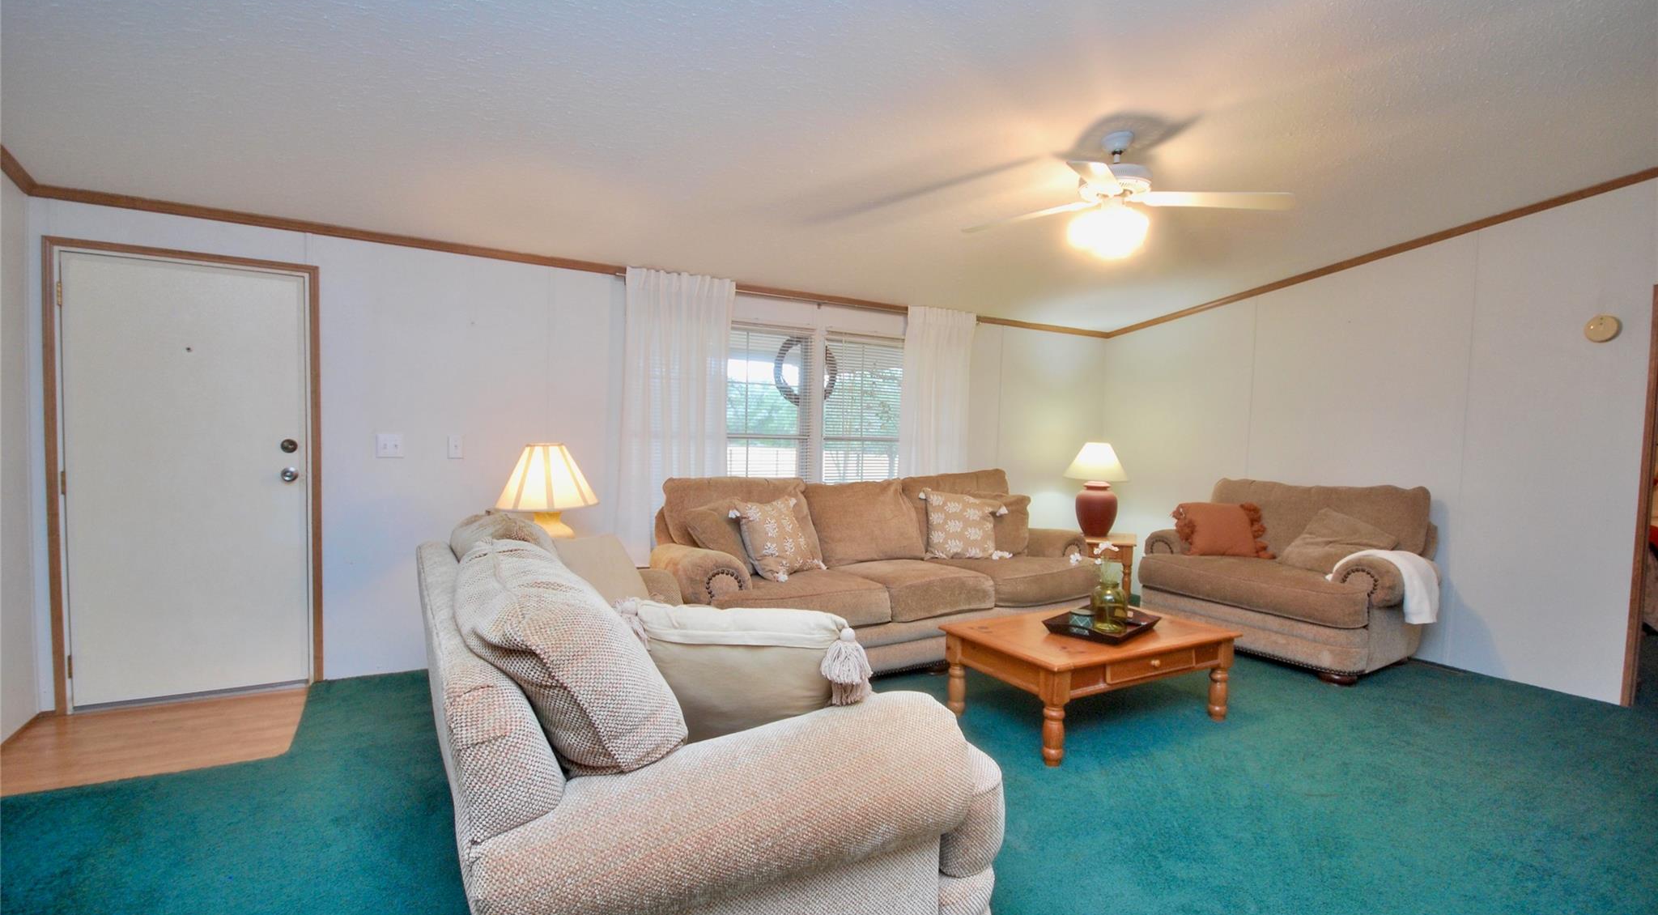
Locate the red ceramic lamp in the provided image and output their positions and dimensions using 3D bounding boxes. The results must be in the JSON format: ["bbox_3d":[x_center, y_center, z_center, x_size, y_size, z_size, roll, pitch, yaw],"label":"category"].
[{"bbox_3d":[1.914,0.238,4.986,0.420,0.650,0.420,0,3,-31],"label":"red ceramic lamp"}]

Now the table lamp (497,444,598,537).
[{"bbox_3d":[-1.240,0.246,3.031,0.430,0.610,0.430,0,3,-31],"label":"table lamp"}]

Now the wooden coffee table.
[{"bbox_3d":[1.174,0.986,3.116,1.140,0.410,0.630,0,3,-28],"label":"wooden coffee table"}]

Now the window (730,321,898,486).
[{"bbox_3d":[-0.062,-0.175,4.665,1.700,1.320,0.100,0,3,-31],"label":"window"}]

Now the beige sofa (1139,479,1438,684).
[{"bbox_3d":[2.898,0.685,4.441,0.930,0.980,1.420,-1,4,-41],"label":"beige sofa"}]

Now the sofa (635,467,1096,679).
[{"bbox_3d":[0.334,0.636,4.043,2.520,0.980,0.990,0,3,-29],"label":"sofa"}]

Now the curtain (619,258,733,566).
[{"bbox_3d":[-0.888,-0.040,4.098,0.700,2.020,0.120,0,3,-31],"label":"curtain"}]

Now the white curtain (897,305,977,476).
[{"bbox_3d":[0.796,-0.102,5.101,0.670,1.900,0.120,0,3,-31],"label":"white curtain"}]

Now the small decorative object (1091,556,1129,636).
[{"bbox_3d":[1.252,0.624,3.088,0.160,0.300,0.160,0,3,-31],"label":"small decorative object"}]

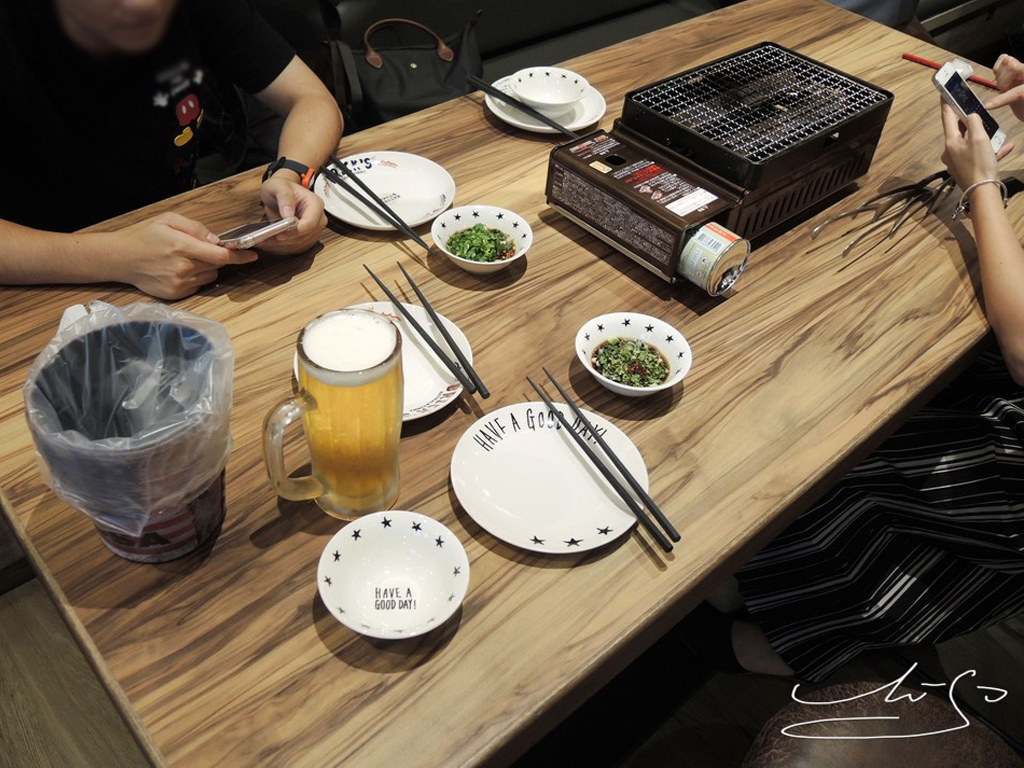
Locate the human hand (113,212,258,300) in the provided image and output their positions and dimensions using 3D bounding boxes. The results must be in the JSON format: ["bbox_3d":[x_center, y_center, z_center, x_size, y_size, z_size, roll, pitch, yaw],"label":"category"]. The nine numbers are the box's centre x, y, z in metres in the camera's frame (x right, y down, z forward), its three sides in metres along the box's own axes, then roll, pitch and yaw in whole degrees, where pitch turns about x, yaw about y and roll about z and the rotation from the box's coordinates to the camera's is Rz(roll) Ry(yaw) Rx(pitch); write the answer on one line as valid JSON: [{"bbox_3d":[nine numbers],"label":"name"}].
[{"bbox_3d":[-0.350,-0.136,0.889,0.158,0.074,0.082,2,46,-4],"label":"human hand"}]

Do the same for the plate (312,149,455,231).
[{"bbox_3d":[-0.159,-0.239,1.048,0.175,0.020,0.175,3,46,-3],"label":"plate"}]

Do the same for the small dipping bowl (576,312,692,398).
[{"bbox_3d":[0.116,-0.018,0.812,0.112,0.042,0.112,3,44,-3],"label":"small dipping bowl"}]

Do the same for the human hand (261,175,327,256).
[{"bbox_3d":[-0.237,-0.180,0.891,0.080,0.075,0.090,18,45,12],"label":"human hand"}]

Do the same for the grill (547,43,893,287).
[{"bbox_3d":[0.258,-0.290,1.040,0.398,0.138,0.208,-30,54,-31],"label":"grill"}]

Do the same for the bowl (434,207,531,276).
[{"bbox_3d":[-0.034,-0.151,0.928,0.112,0.042,0.112,3,44,-3],"label":"bowl"}]

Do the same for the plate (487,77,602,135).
[{"bbox_3d":[0.051,-0.415,1.238,0.175,0.020,0.175,3,46,-3],"label":"plate"}]

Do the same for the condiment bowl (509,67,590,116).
[{"bbox_3d":[0.054,-0.415,1.206,0.114,0.045,0.114,3,46,-3],"label":"condiment bowl"}]

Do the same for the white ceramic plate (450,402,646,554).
[{"bbox_3d":[0.032,0.082,0.718,0.171,0.020,0.171,3,44,-3],"label":"white ceramic plate"}]

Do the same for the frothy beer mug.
[{"bbox_3d":[-0.146,0.037,0.675,0.118,0.173,0.081,-22,52,-24],"label":"frothy beer mug"}]

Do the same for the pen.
[{"bbox_3d":[0.761,-0.538,1.432,0.172,0.009,0.009,31,51,23],"label":"pen"}]

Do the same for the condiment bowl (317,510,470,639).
[{"bbox_3d":[-0.089,0.153,0.628,0.112,0.042,0.112,3,44,-3],"label":"condiment bowl"}]

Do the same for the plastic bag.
[{"bbox_3d":[-0.265,0.044,0.620,0.150,0.140,0.148,6,44,0],"label":"plastic bag"}]

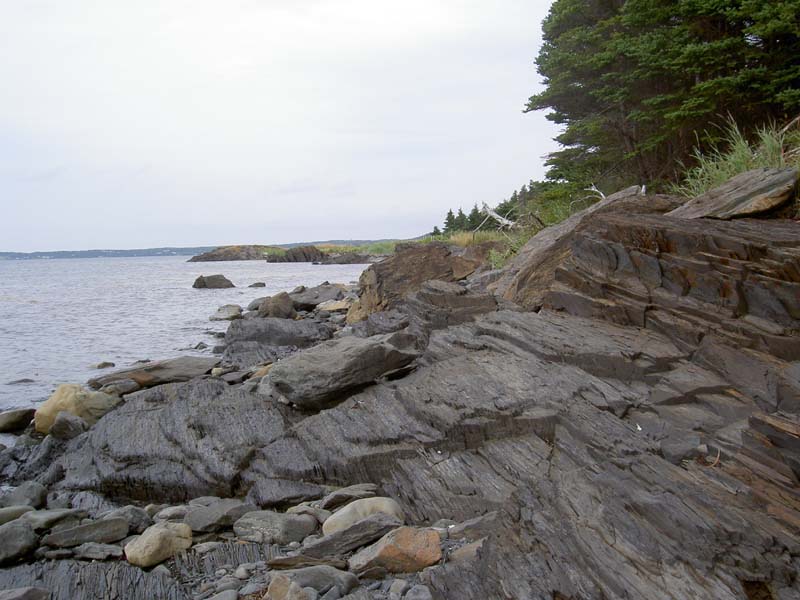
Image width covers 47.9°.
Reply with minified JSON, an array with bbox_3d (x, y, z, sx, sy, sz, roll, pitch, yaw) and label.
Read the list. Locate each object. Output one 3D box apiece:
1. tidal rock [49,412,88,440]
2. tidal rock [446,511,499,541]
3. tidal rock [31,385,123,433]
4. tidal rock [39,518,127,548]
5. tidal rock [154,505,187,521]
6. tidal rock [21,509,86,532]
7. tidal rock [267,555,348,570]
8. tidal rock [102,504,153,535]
[{"bbox_3d":[-3.061,1.168,8.321,0.370,0.230,0.320,-1,3,0],"label":"tidal rock"},{"bbox_3d":[0.383,1.192,4.764,0.280,0.120,0.250,-1,3,0],"label":"tidal rock"},{"bbox_3d":[-3.258,1.101,9.100,0.830,0.468,0.581,-2,3,-15],"label":"tidal rock"},{"bbox_3d":[-1.642,1.216,4.700,0.432,0.099,0.216,-3,3,-25],"label":"tidal rock"},{"bbox_3d":[-1.388,1.291,5.475,0.230,0.090,0.180,-1,3,0],"label":"tidal rock"},{"bbox_3d":[-1.882,1.198,4.900,0.334,0.089,0.184,-3,3,-25],"label":"tidal rock"},{"bbox_3d":[-0.467,1.326,4.554,0.380,0.060,0.200,-1,3,0],"label":"tidal rock"},{"bbox_3d":[-1.495,1.210,4.950,0.260,0.154,0.182,-2,3,-10],"label":"tidal rock"}]

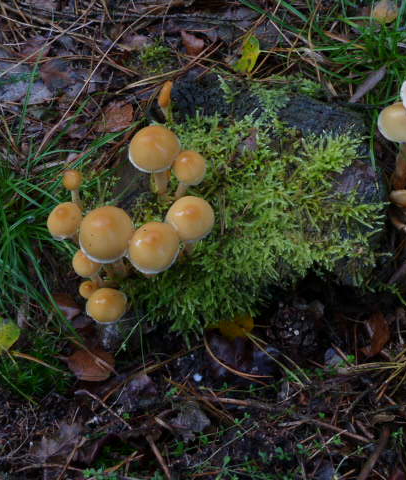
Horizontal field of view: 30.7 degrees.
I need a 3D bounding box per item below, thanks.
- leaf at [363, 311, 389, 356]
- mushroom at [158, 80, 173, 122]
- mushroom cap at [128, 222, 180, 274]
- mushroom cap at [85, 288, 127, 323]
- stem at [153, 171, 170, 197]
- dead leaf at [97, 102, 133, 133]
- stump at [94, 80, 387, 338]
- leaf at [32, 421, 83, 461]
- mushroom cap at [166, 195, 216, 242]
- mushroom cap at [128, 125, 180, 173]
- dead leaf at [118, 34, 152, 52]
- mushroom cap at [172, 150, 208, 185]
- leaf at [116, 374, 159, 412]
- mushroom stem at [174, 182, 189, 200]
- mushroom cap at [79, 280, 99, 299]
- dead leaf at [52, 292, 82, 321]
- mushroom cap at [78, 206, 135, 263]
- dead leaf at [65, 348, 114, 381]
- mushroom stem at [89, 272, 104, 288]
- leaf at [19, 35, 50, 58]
[{"bbox_3d":[0.140,0.077,0.601,0.020,0.010,0.036,15,59,9],"label":"leaf"},{"bbox_3d":[-0.030,-0.122,0.655,0.013,0.040,0.013,-1,41,1],"label":"mushroom"},{"bbox_3d":[-0.034,0.002,0.500,0.036,0.022,0.036,0,57,0],"label":"mushroom cap"},{"bbox_3d":[-0.066,0.045,0.504,0.029,0.018,0.029,0,60,0],"label":"mushroom cap"},{"bbox_3d":[-0.034,-0.045,0.590,0.009,0.037,0.009,-2,55,3],"label":"stem"},{"bbox_3d":[-0.075,-0.105,0.636,0.031,0.009,0.029,0,57,0],"label":"dead leaf"},{"bbox_3d":[0.030,-0.031,0.577,0.209,0.070,0.201,0,57,0],"label":"stump"},{"bbox_3d":[-0.108,0.149,0.549,0.043,0.008,0.026,-29,62,-17],"label":"leaf"},{"bbox_3d":[-0.009,-0.016,0.562,0.038,0.023,0.038,2,58,-3],"label":"mushroom cap"},{"bbox_3d":[-0.037,-0.072,0.544,0.039,0.023,0.039,0,57,0],"label":"mushroom cap"},{"bbox_3d":[-0.064,-0.183,0.688,0.031,0.008,0.020,0,57,0],"label":"dead leaf"},{"bbox_3d":[-0.009,-0.056,0.543,0.025,0.017,0.025,0,57,0],"label":"mushroom cap"},{"bbox_3d":[-0.044,0.104,0.501,0.029,0.009,0.027,0,57,0],"label":"leaf"},{"bbox_3d":[-0.017,-0.040,0.594,0.007,0.028,0.007,10,59,-17],"label":"mushroom stem"},{"bbox_3d":[-0.080,0.033,0.517,0.014,0.010,0.014,0,57,0],"label":"mushroom cap"},{"bbox_3d":[-0.103,0.050,0.556,0.021,0.009,0.019,0,57,0],"label":"dead leaf"},{"bbox_3d":[-0.072,-0.005,0.553,0.040,0.025,0.040,2,58,-2],"label":"mushroom cap"},{"bbox_3d":[-0.090,0.099,0.587,0.037,0.007,0.027,8,58,5],"label":"dead leaf"},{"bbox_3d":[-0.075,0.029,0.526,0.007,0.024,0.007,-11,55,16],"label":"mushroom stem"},{"bbox_3d":[-0.162,-0.186,0.711,0.027,0.008,0.024,0,57,0],"label":"leaf"}]

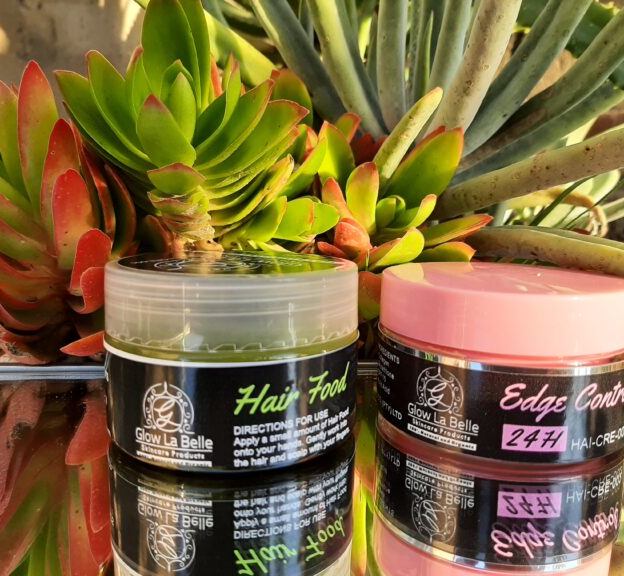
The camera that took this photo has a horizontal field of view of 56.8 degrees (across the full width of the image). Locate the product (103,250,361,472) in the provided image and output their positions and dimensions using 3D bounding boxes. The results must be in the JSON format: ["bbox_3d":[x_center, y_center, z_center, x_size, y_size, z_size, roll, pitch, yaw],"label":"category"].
[{"bbox_3d":[-0.023,0.016,0.172,0.073,0.049,0.073,-1,9,-8],"label":"product"}]

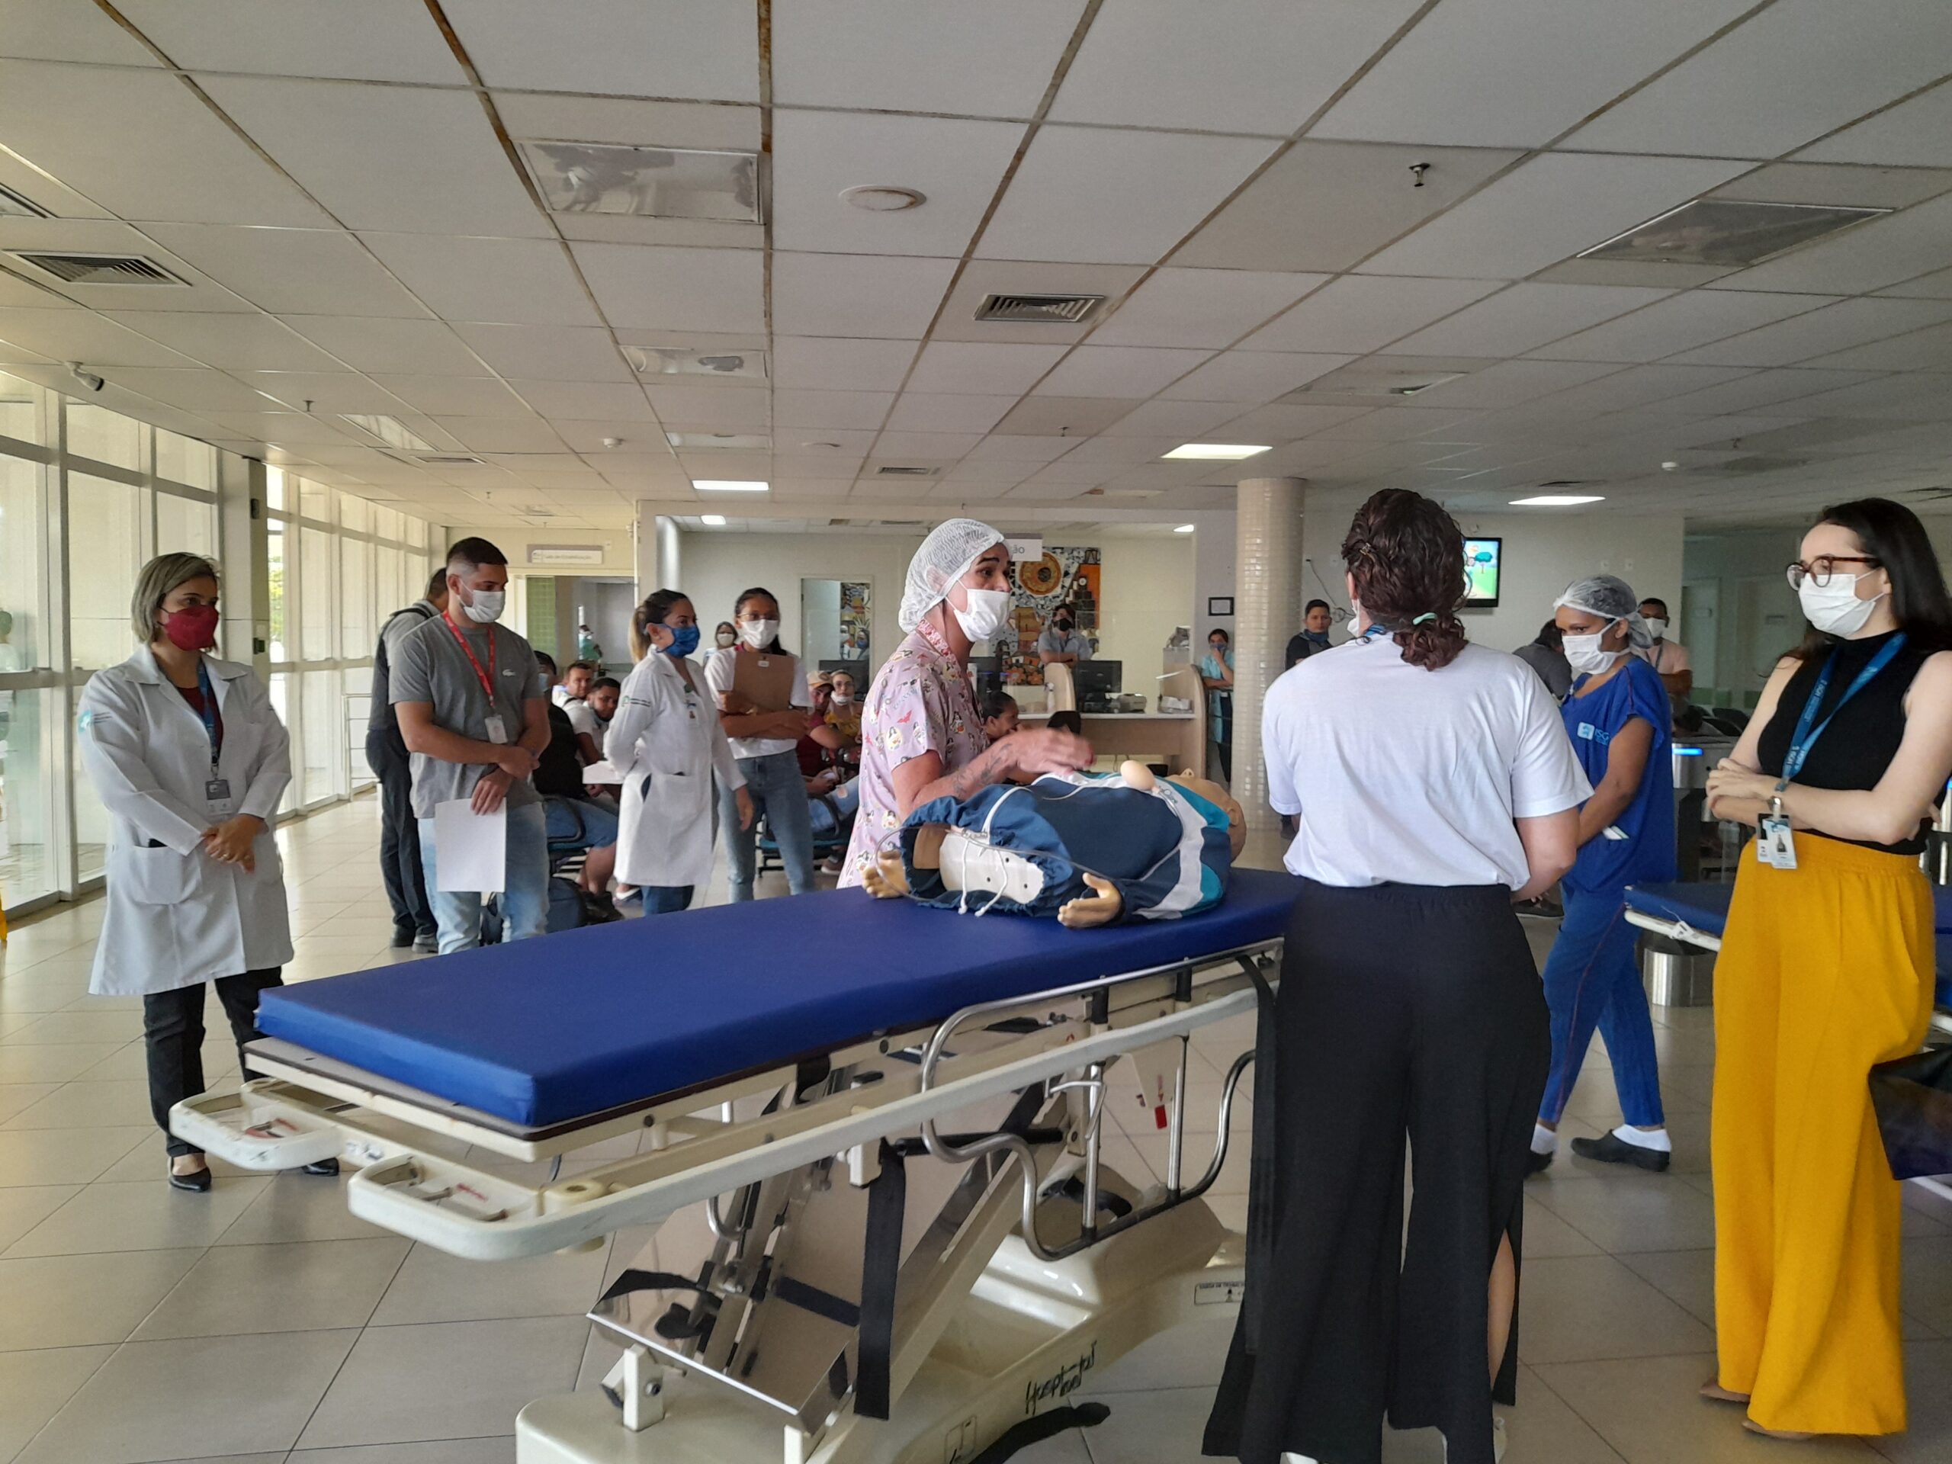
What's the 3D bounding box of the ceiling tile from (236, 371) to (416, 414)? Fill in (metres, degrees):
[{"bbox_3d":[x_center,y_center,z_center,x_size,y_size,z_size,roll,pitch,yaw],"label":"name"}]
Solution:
[{"bbox_3d":[-3.275,-1.722,7.186,0.630,0.025,1.240,0,4,-8],"label":"ceiling tile"}]

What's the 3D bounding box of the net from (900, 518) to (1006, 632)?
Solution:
[{"bbox_3d":[-0.047,-0.323,2.900,0.225,0.235,0.185,2,4,20],"label":"net"}]

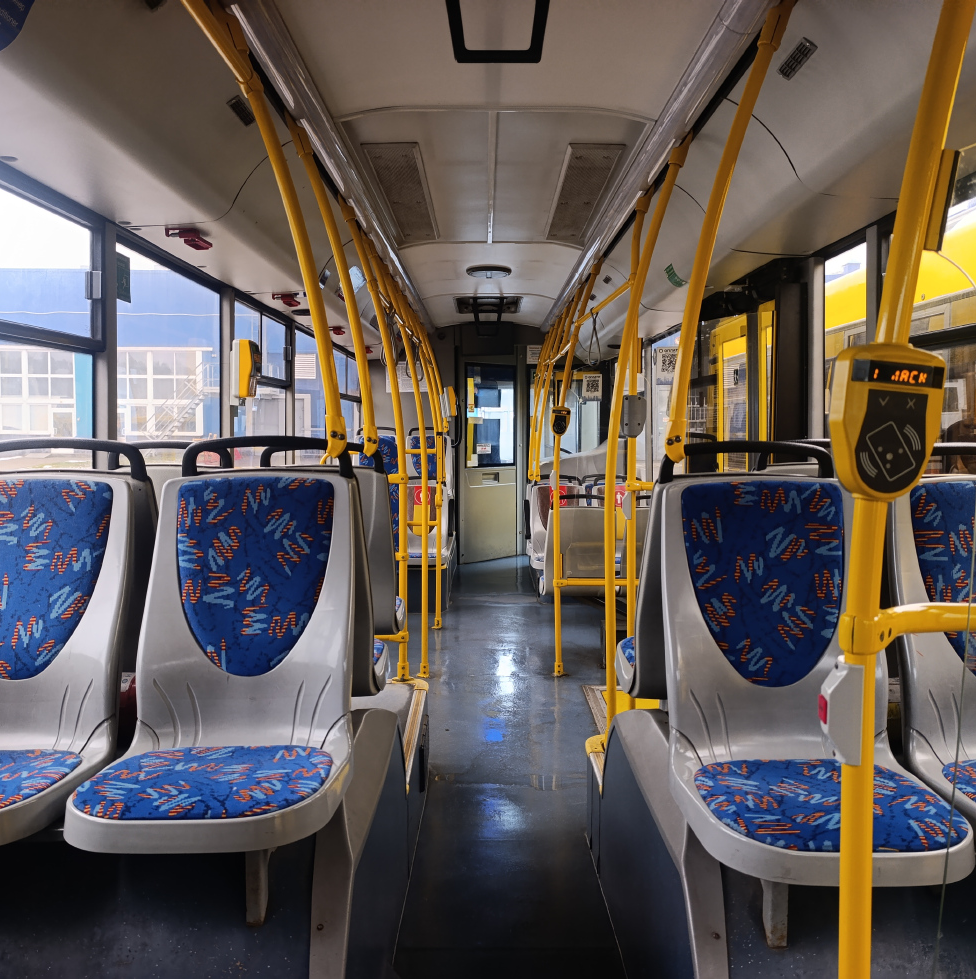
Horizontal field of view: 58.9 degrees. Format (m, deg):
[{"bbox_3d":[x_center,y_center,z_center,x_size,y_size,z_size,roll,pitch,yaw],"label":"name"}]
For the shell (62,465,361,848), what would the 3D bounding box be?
[{"bbox_3d":[-0.448,0.250,1.560,0.420,0.570,0.550,0,3,0],"label":"shell"}]

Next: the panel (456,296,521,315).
[{"bbox_3d":[0.004,-1.502,7.050,0.530,0.100,0.850,0,3,0],"label":"panel"}]

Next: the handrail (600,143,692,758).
[{"bbox_3d":[0.531,-0.133,2.870,0.275,2.010,0.050,0,3,0],"label":"handrail"}]

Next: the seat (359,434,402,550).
[{"bbox_3d":[-0.716,0.071,5.750,0.290,0.860,0.100,0,3,0],"label":"seat"}]

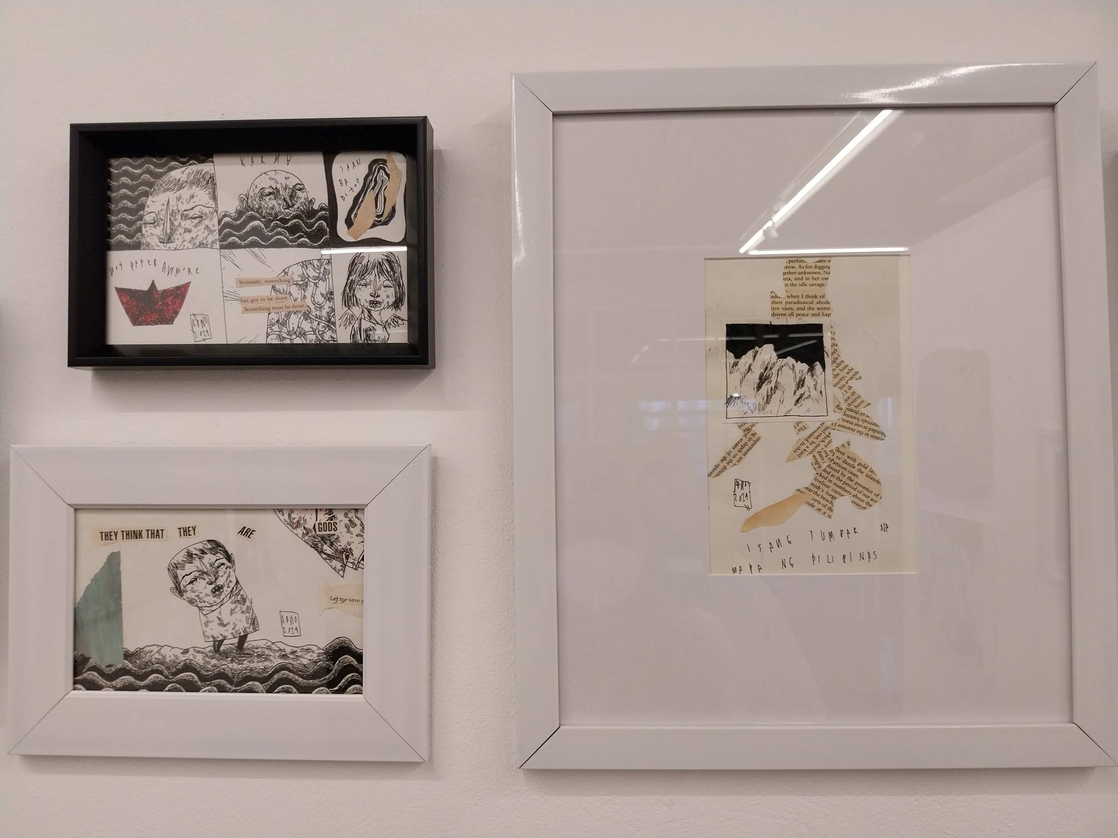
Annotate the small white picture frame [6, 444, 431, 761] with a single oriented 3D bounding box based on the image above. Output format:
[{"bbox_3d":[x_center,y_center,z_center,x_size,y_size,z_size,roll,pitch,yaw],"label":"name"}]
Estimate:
[{"bbox_3d":[-0.168,0.090,0.420,0.208,0.153,0.015,0,-2,2],"label":"small white picture frame"}]

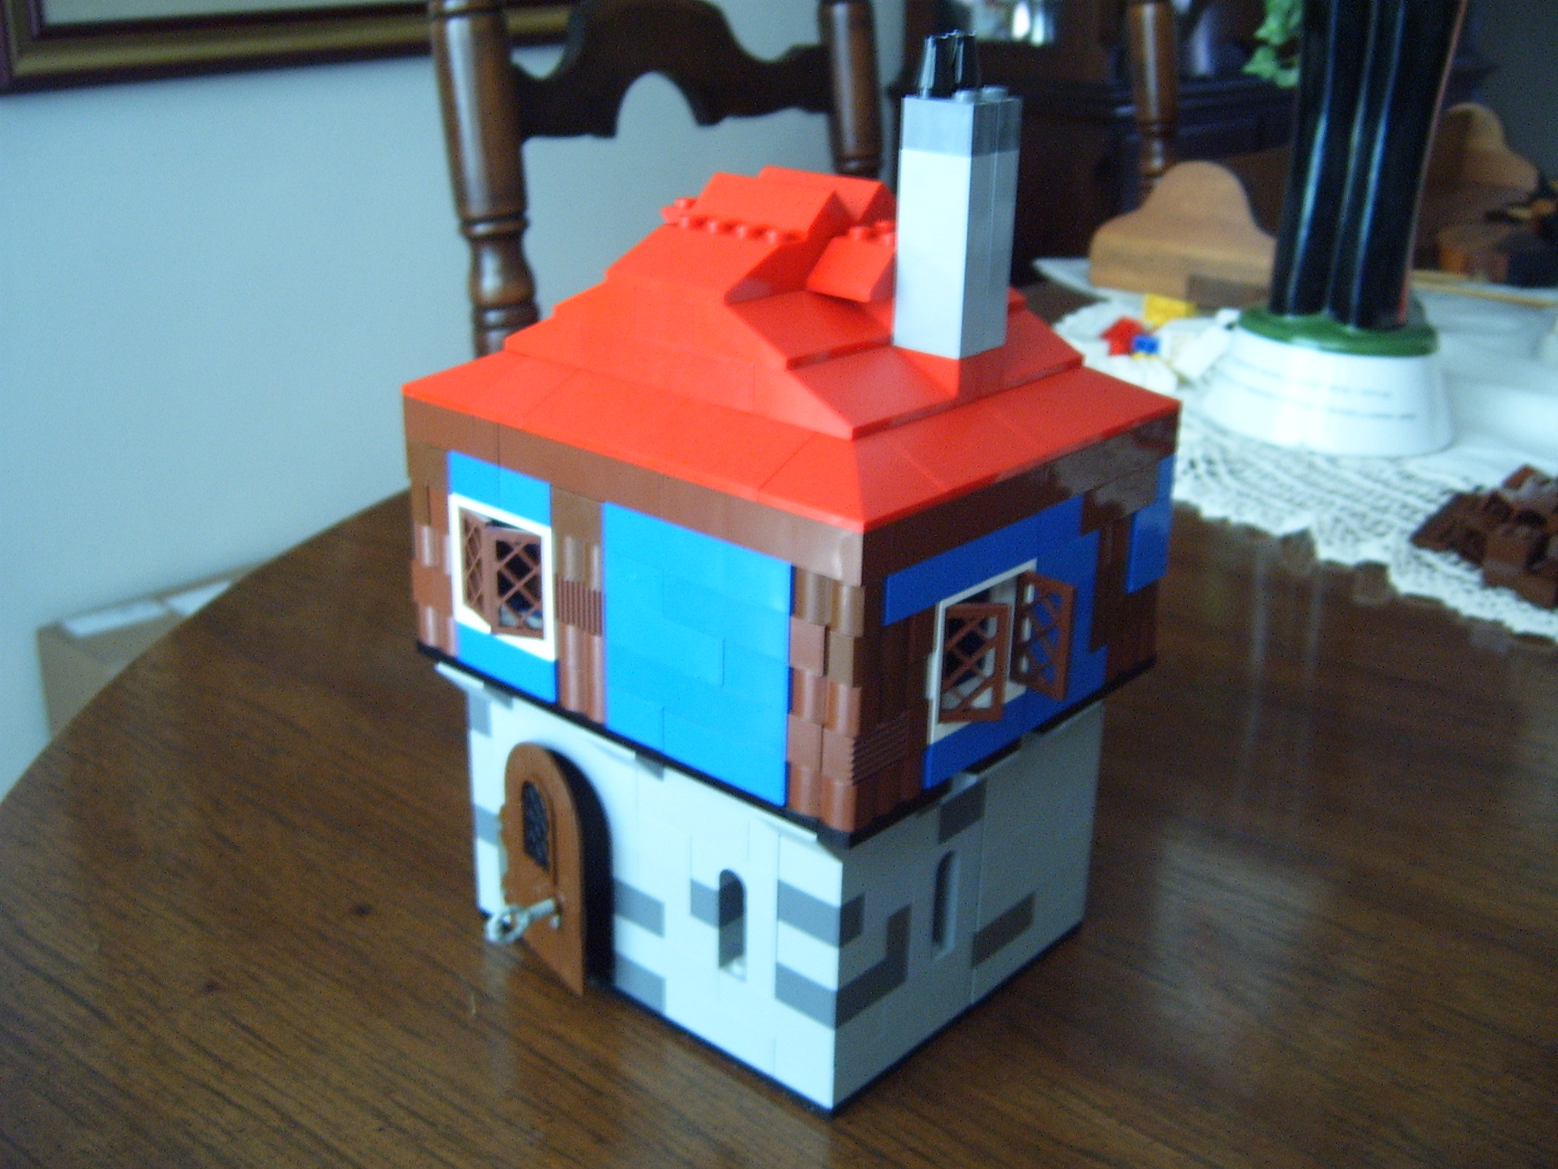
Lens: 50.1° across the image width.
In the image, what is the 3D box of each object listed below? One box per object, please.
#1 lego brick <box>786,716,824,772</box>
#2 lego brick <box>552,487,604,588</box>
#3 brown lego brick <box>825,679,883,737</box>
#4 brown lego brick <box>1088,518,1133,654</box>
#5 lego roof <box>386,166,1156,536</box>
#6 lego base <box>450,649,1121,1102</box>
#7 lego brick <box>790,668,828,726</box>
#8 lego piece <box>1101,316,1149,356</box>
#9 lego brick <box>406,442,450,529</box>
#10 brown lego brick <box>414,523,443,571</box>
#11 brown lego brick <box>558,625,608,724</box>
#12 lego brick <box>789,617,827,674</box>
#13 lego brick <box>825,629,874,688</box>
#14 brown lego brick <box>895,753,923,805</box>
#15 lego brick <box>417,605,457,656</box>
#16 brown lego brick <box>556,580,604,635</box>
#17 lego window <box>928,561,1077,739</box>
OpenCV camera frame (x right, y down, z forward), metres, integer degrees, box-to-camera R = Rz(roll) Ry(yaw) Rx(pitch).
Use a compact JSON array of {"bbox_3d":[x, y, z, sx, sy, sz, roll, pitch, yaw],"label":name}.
[{"bbox_3d":[0.007,0.028,0.310,0.008,0.010,0.008,19,27,37],"label":"lego brick"},{"bbox_3d":[-0.037,-0.010,0.338,0.016,0.019,0.008,19,27,37],"label":"lego brick"},{"bbox_3d":[0.013,0.021,0.300,0.008,0.010,0.008,19,27,37],"label":"brown lego brick"},{"bbox_3d":[0.069,-0.001,0.359,0.008,0.029,0.016,19,27,37],"label":"brown lego brick"},{"bbox_3d":[0.004,-0.061,0.352,0.128,0.048,0.112,18,27,38],"label":"lego roof"},{"bbox_3d":[-0.001,0.052,0.393,0.112,0.070,0.105,18,27,38],"label":"lego base"},{"bbox_3d":[0.007,0.019,0.305,0.008,0.010,0.008,19,27,37],"label":"lego brick"},{"bbox_3d":[0.204,-0.146,0.985,0.026,0.018,0.020,5,21,11],"label":"lego piece"},{"bbox_3d":[-0.074,-0.022,0.367,0.015,0.019,0.008,19,27,37],"label":"lego brick"},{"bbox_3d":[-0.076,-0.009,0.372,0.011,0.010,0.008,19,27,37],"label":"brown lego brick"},{"bbox_3d":[-0.038,0.017,0.346,0.016,0.019,0.008,19,27,37],"label":"brown lego brick"},{"bbox_3d":[0.008,0.010,0.301,0.008,0.010,0.009,19,27,37],"label":"lego brick"},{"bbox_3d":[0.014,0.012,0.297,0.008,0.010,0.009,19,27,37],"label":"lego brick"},{"bbox_3d":[0.022,0.035,0.317,0.007,0.010,0.008,18,27,38],"label":"brown lego brick"},{"bbox_3d":[-0.074,0.009,0.377,0.016,0.010,0.008,19,27,37],"label":"lego brick"},{"bbox_3d":[-0.038,0.004,0.341,0.016,0.010,0.008,18,27,38],"label":"brown lego brick"},{"bbox_3d":[0.041,0.013,0.322,0.018,0.029,0.032,18,27,38],"label":"lego window"}]

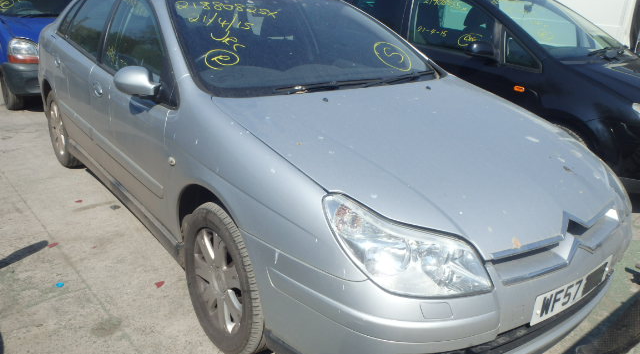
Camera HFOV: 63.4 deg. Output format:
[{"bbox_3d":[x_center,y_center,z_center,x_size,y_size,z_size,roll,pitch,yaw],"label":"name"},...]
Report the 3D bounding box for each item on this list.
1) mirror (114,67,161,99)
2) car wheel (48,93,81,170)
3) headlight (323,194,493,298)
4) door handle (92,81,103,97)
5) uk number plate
[{"bbox_3d":[-0.792,-0.410,2.237,0.210,0.145,0.150,-13,25,-36],"label":"mirror"},{"bbox_3d":[-2.016,-0.404,4.187,0.215,0.635,0.640,-13,25,-36],"label":"car wheel"},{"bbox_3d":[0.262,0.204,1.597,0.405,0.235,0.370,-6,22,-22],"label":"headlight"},{"bbox_3d":[-1.260,-0.499,2.941,0.050,0.075,0.180,-13,25,-36],"label":"door handle"},{"bbox_3d":[0.888,0.385,1.799,0.520,0.111,0.025,-13,25,-36],"label":"uk number plate"}]

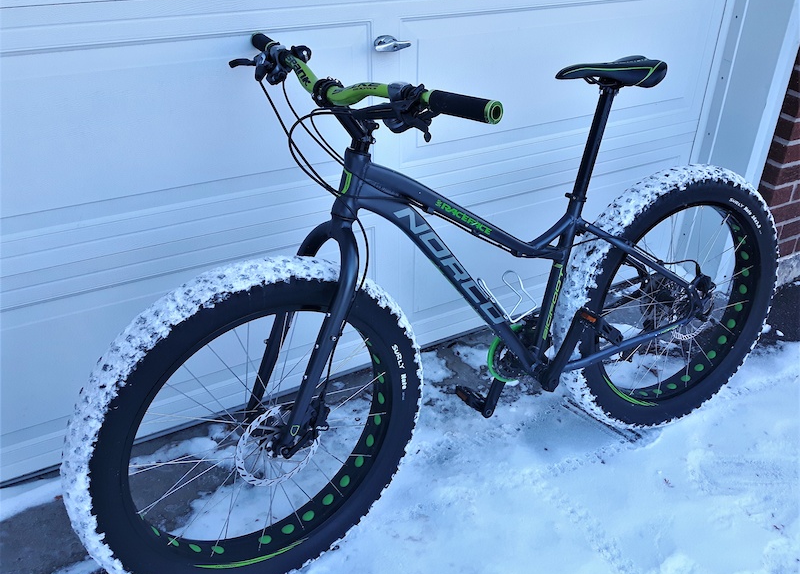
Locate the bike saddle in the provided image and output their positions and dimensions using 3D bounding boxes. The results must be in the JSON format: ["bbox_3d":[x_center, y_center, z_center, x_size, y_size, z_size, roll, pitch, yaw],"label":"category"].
[{"bbox_3d":[0.444,-0.465,1.556,0.272,0.067,0.143,-14,25,-26],"label":"bike saddle"}]

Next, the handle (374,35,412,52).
[{"bbox_3d":[-0.022,-0.579,1.714,0.100,0.039,0.045,-15,34,-26],"label":"handle"}]

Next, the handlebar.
[{"bbox_3d":[-0.115,-0.371,1.267,0.110,0.085,0.785,-19,33,-30],"label":"handlebar"}]

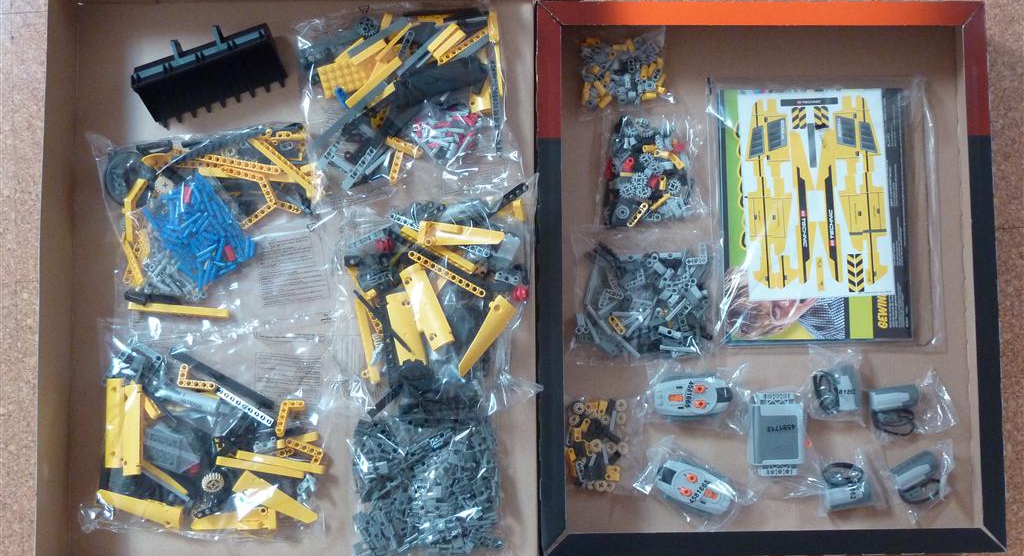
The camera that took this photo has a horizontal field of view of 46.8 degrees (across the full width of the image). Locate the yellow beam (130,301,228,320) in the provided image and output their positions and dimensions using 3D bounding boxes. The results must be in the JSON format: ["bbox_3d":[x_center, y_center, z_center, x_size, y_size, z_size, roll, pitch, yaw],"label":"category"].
[{"bbox_3d":[-0.342,0.033,1.222,0.104,0.008,0.008,5,86,-1],"label":"yellow beam"}]

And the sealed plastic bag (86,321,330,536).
[{"bbox_3d":[-0.307,0.155,1.191,0.247,0.052,0.211,2,86,-1],"label":"sealed plastic bag"}]

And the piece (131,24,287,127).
[{"bbox_3d":[-0.309,-0.210,1.212,0.145,0.064,0.069,-19,87,-2],"label":"piece"}]

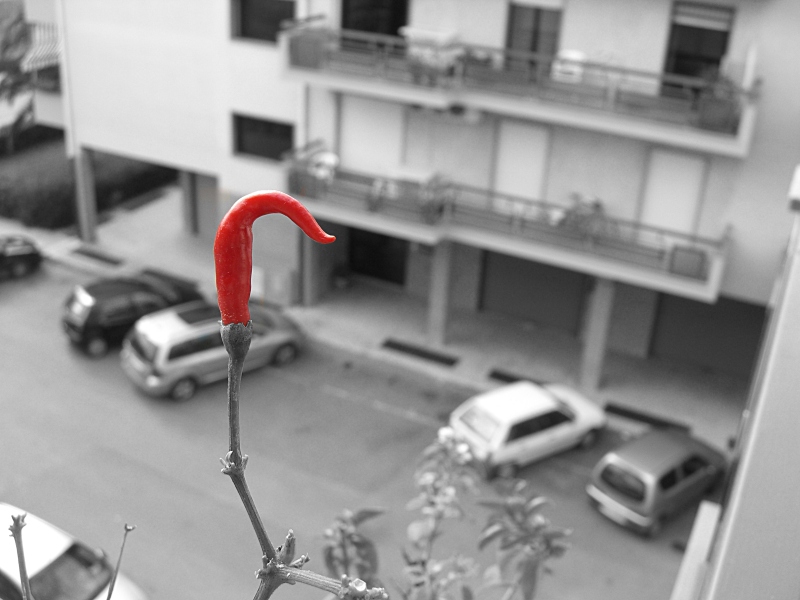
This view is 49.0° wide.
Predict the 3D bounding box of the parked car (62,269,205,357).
[{"bbox_3d":[-7.141,0.277,23.635,3.650,1.470,1.650,-12,29,-30],"label":"parked car"}]

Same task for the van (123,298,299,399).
[{"bbox_3d":[-4.553,1.054,22.046,4.480,1.640,1.770,-16,31,-36],"label":"van"}]

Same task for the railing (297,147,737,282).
[{"bbox_3d":[2.095,-2.105,20.313,10.450,1.070,1.550,15,27,25],"label":"railing"}]

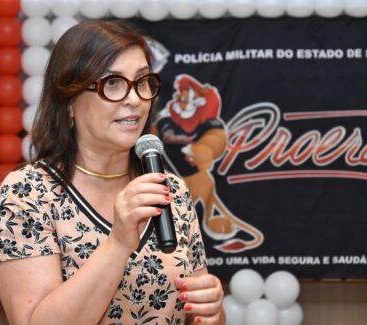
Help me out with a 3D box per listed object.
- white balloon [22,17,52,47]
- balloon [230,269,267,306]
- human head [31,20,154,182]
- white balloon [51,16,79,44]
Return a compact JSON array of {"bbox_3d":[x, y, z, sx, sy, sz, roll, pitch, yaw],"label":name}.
[{"bbox_3d":[-0.651,-0.583,5.600,0.131,0.131,0.131,-1,2,0],"label":"white balloon"},{"bbox_3d":[0.263,0.507,5.150,0.141,0.141,0.141,-1,2,0],"label":"balloon"},{"bbox_3d":[-0.166,-0.112,2.300,0.200,0.290,0.235,-1,0,-35],"label":"human head"},{"bbox_3d":[-0.429,-0.479,4.600,0.107,0.107,0.107,0,2,0],"label":"white balloon"}]

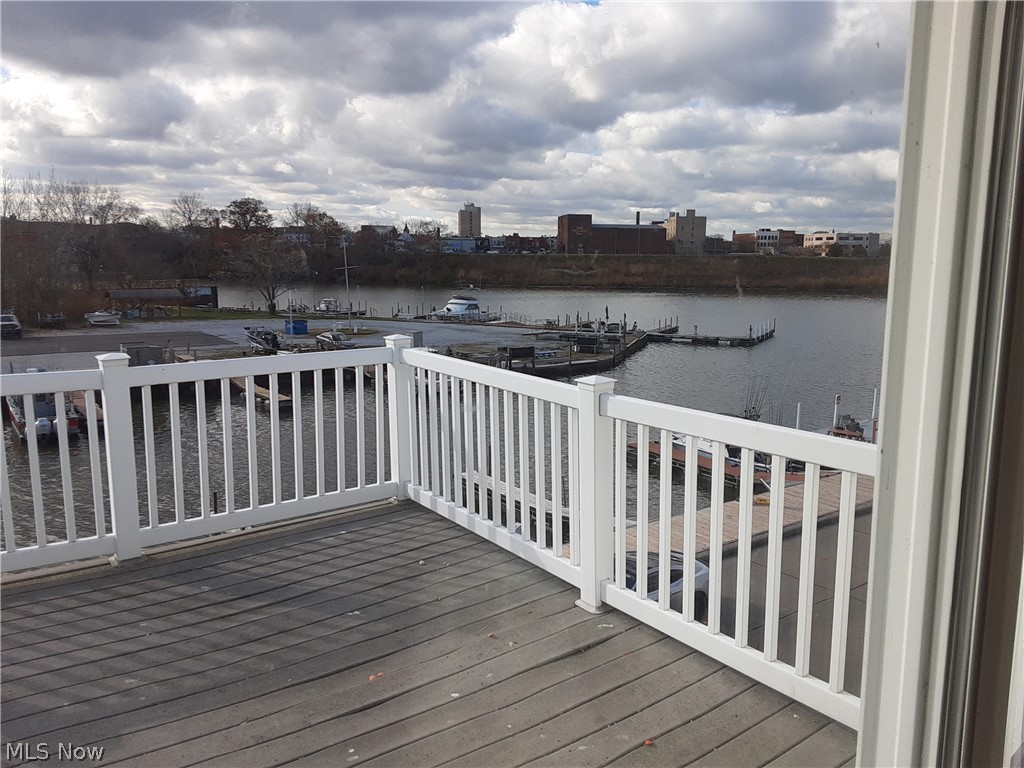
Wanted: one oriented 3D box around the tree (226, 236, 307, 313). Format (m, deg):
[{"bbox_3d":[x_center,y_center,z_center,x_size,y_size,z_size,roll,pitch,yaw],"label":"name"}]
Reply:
[{"bbox_3d":[-30.673,-13.558,99.696,9.999,9.552,9.499,0,9,0],"label":"tree"}]

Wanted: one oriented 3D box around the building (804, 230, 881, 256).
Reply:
[{"bbox_3d":[155.701,-65.452,378.541,21.091,12.071,30.214,-1,9,-7],"label":"building"}]

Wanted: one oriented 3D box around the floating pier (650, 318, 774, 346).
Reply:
[{"bbox_3d":[20.445,-5.417,79.872,10.674,2.050,12.977,4,10,23],"label":"floating pier"}]

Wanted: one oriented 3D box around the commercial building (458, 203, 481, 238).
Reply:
[{"bbox_3d":[-32.798,-120.578,624.517,14.951,39.011,30.000,-1,9,-7],"label":"commercial building"}]

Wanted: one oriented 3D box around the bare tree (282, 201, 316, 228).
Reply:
[{"bbox_3d":[-74.108,-54.155,279.977,11.852,19.860,11.852,0,9,0],"label":"bare tree"}]

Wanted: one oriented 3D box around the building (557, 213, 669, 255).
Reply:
[{"bbox_3d":[35.077,-51.934,281.825,34.847,14.546,19.000,-1,9,-7],"label":"building"}]

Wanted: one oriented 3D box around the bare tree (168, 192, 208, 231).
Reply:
[{"bbox_3d":[-108.680,-53.601,269.961,13.436,21.694,13.436,0,9,0],"label":"bare tree"}]

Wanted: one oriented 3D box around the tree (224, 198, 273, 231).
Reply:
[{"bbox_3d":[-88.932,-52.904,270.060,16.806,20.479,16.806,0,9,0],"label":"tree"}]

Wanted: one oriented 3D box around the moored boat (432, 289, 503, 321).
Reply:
[{"bbox_3d":[-5.777,-9.631,99.238,9.200,4.196,3.200,5,10,25],"label":"moored boat"}]

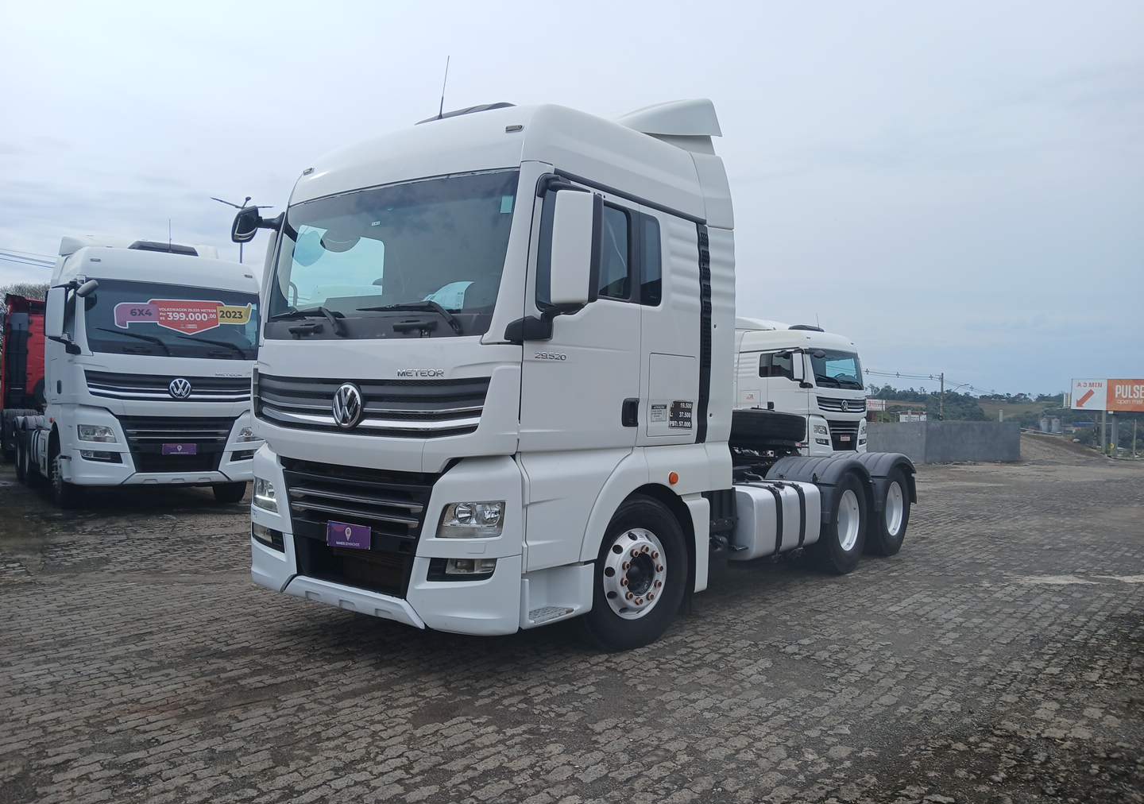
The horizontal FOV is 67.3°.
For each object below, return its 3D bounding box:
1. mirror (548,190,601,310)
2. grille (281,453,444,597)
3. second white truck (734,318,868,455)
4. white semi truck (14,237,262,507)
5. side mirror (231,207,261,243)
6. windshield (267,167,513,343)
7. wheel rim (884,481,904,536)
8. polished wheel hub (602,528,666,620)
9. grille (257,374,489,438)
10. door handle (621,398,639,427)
[{"bbox_3d":[0.030,-0.820,4.683,0.270,0.660,0.170,2,0,13],"label":"mirror"},{"bbox_3d":[-1.330,0.759,5.238,1.480,0.745,0.130,2,0,38],"label":"grille"},{"bbox_3d":[4.353,-0.288,23.442,2.620,3.850,7.190,1,0,-41],"label":"second white truck"},{"bbox_3d":[-7.248,-0.554,14.054,2.620,3.760,7.190,1,0,-37],"label":"white semi truck"},{"bbox_3d":[-2.204,-1.197,5.817,0.220,0.240,0.160,2,0,17],"label":"side mirror"},{"bbox_3d":[-1.241,-0.855,5.285,2.150,0.970,0.220,2,-12,38],"label":"windshield"},{"bbox_3d":[3.495,1.180,9.539,0.170,0.597,0.597,2,0,38],"label":"wheel rim"},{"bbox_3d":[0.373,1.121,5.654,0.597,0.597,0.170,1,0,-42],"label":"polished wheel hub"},{"bbox_3d":[-1.315,0.019,5.226,2.180,0.360,0.170,2,0,38],"label":"grille"},{"bbox_3d":[0.352,0.071,5.410,0.055,0.172,0.190,2,0,38],"label":"door handle"}]

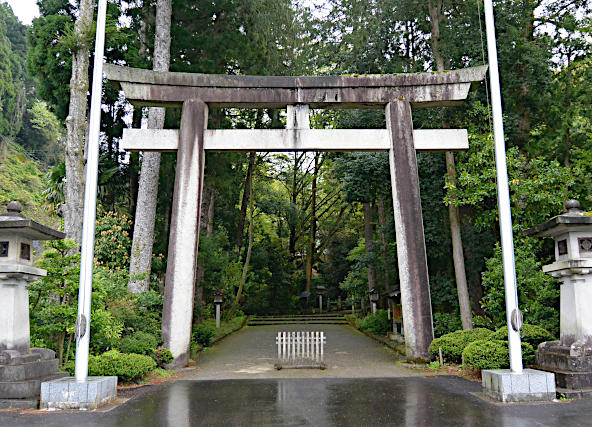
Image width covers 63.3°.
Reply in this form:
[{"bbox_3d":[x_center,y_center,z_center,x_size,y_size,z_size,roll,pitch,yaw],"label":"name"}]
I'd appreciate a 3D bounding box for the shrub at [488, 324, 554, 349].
[{"bbox_3d":[5.752,3.161,12.270,1.600,0.780,1.350,-1,-10,0],"label":"shrub"}]

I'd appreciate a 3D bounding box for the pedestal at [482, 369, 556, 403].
[{"bbox_3d":[3.908,2.985,8.440,0.920,0.440,0.920,0,-10,-5],"label":"pedestal"}]

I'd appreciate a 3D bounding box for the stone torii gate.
[{"bbox_3d":[0.012,-0.068,13.875,11.200,8.600,0.950,0,-10,-1],"label":"stone torii gate"}]

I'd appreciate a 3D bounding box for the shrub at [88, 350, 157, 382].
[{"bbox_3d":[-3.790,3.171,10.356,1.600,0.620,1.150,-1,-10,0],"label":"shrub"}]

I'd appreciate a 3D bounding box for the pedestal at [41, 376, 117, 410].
[{"bbox_3d":[-3.691,3.007,8.241,0.930,0.450,0.920,-1,-10,0],"label":"pedestal"}]

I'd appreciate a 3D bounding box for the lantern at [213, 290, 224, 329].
[{"bbox_3d":[-3.803,4.719,23.667,0.600,1.850,0.600,-1,-10,0],"label":"lantern"}]

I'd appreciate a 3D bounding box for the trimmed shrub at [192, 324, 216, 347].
[{"bbox_3d":[-3.337,4.407,17.374,0.900,0.820,0.850,-1,-10,0],"label":"trimmed shrub"}]

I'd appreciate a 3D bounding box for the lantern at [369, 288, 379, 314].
[{"bbox_3d":[4.094,4.869,25.162,0.580,1.800,0.580,-1,-10,0],"label":"lantern"}]

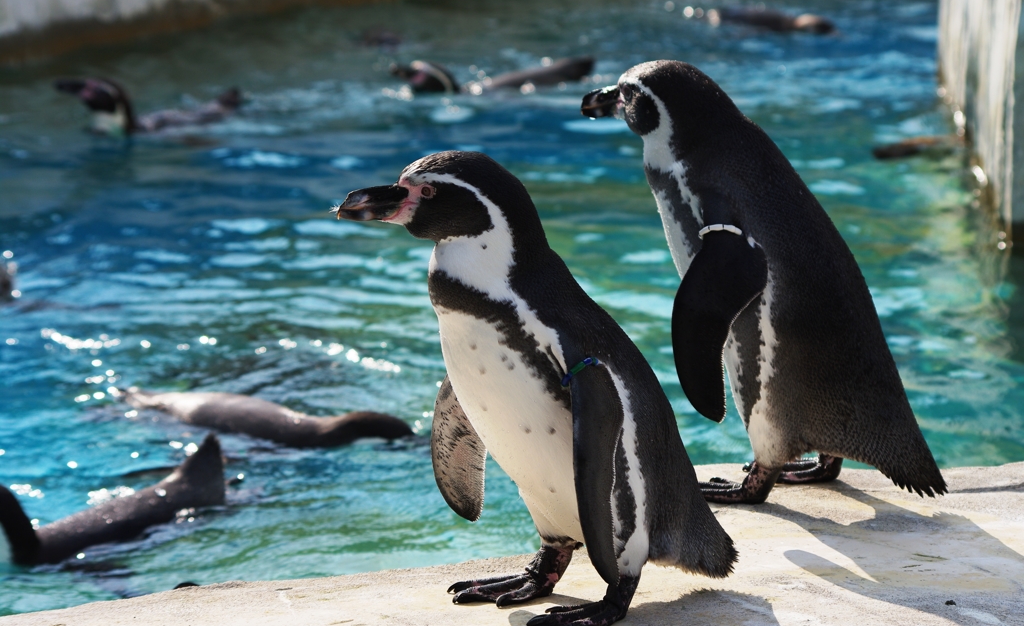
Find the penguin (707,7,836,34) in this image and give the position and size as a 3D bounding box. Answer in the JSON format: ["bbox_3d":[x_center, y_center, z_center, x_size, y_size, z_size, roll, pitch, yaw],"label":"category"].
[{"bbox_3d":[0.904,-1.008,11.583,0.520,0.170,0.250,5,13,24],"label":"penguin"}]

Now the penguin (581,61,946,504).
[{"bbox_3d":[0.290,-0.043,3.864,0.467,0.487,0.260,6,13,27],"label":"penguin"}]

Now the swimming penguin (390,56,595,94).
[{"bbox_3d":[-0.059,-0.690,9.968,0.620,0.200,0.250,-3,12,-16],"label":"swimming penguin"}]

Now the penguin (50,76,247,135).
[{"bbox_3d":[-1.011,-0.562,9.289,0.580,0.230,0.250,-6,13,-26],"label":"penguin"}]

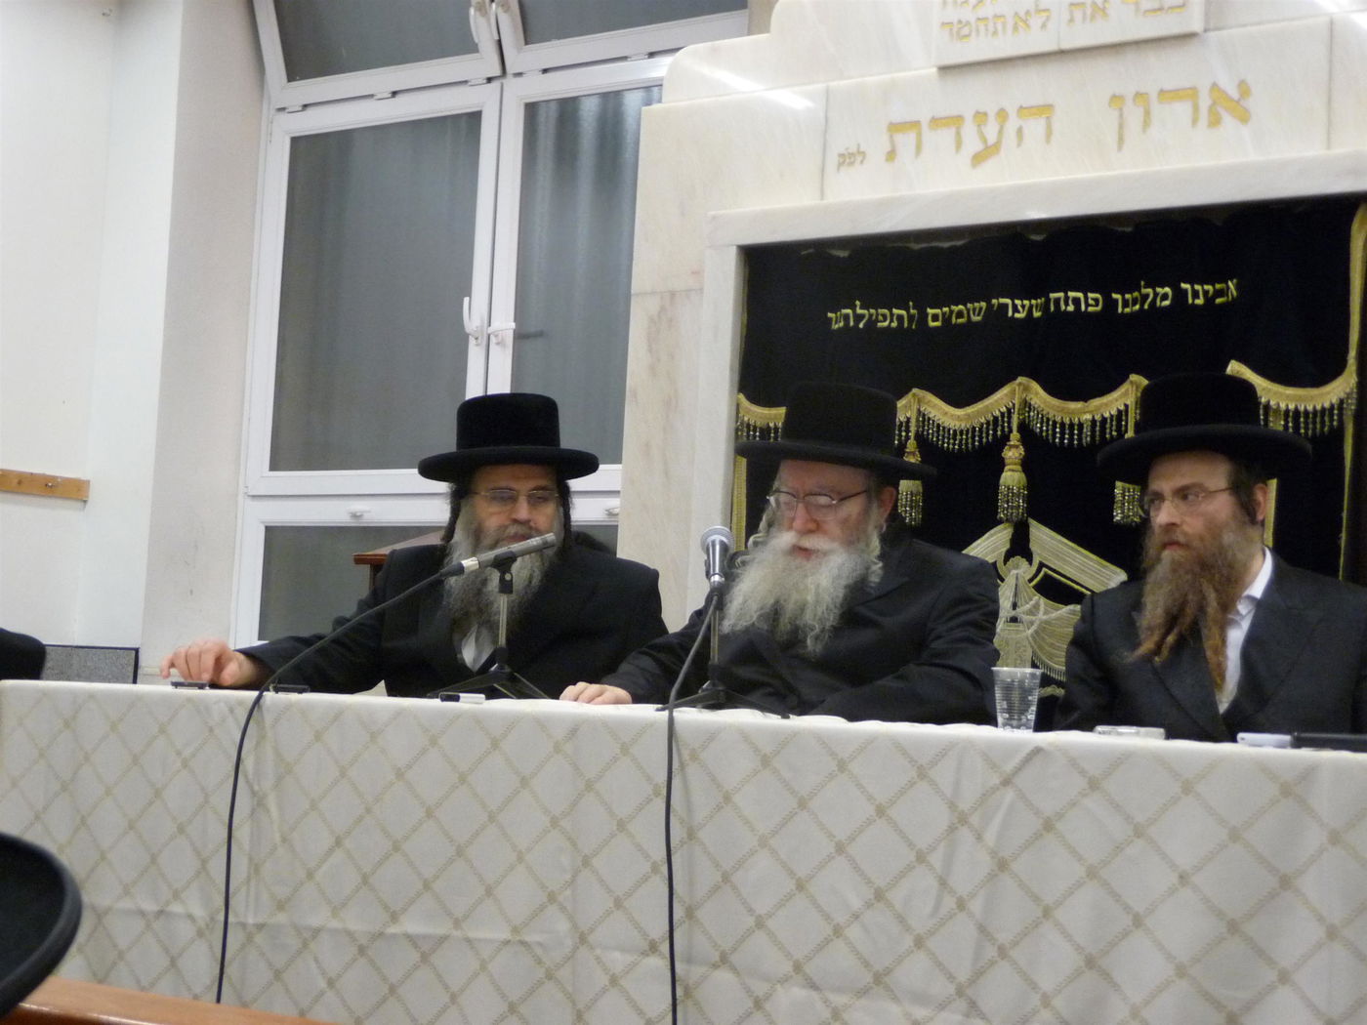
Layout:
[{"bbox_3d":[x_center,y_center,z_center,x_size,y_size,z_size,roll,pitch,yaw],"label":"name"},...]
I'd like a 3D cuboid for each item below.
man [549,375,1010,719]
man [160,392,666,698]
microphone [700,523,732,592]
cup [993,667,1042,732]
[{"bbox_3d":[0.178,0.425,3.972,0.610,1.370,0.910,0,-5,32],"label":"man"},{"bbox_3d":[-0.496,0.424,4.404,0.740,1.369,0.850,1,-5,24],"label":"man"},{"bbox_3d":[0.051,0.068,3.530,0.052,0.052,0.165,1,30,1],"label":"microphone"},{"bbox_3d":[0.482,0.270,3.310,0.070,0.092,0.070,3,-4,0],"label":"cup"}]

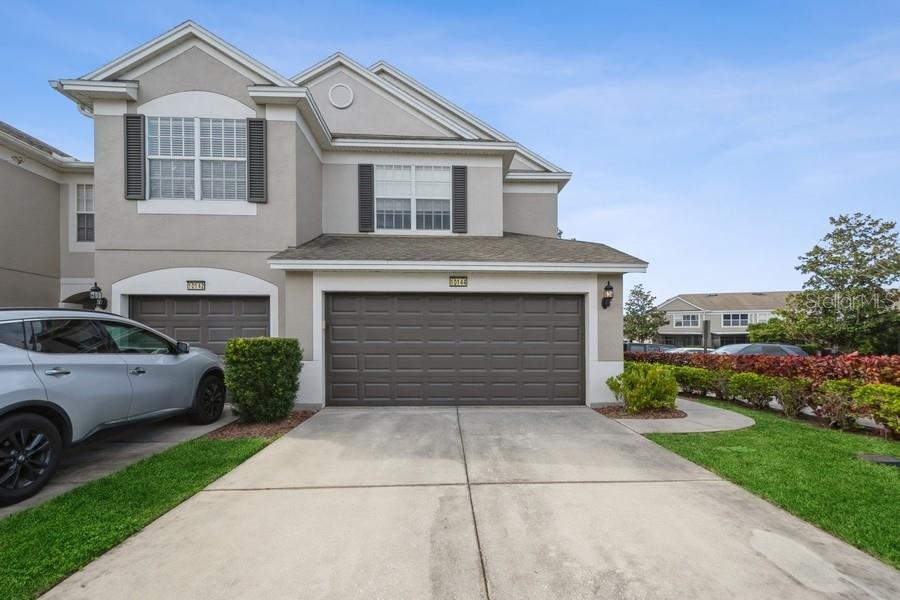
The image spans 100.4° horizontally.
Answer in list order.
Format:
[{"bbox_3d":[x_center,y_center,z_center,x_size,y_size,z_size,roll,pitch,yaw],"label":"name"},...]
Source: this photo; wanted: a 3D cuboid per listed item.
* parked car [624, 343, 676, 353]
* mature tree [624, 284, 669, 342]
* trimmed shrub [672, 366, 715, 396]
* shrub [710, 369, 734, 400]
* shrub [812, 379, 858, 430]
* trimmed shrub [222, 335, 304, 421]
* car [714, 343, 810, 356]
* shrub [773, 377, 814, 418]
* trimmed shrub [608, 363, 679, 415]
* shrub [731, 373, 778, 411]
[{"bbox_3d":[11.100,3.100,20.300,4.800,1.650,1.900,0,-3,0],"label":"parked car"},{"bbox_3d":[14.800,1.850,29.000,4.400,6.100,4.400,0,-3,0],"label":"mature tree"},{"bbox_3d":[5.580,1.870,8.600,0.700,0.690,0.760,0,-3,0],"label":"trimmed shrub"},{"bbox_3d":[5.620,1.770,7.780,0.600,0.670,0.620,0,-3,0],"label":"shrub"},{"bbox_3d":[5.580,1.530,5.450,0.590,0.730,0.610,0,-3,0],"label":"shrub"},{"bbox_3d":[-2.950,1.275,6.100,0.950,1.290,0.930,0,-3,0],"label":"trimmed shrub"},{"bbox_3d":[11.600,2.420,14.300,4.600,1.500,1.820,0,-3,0],"label":"car"},{"bbox_3d":[5.600,1.600,6.140,0.610,0.700,0.630,0,-3,0],"label":"shrub"},{"bbox_3d":[3.420,1.565,6.700,1.160,0.870,1.030,0,-3,0],"label":"trimmed shrub"},{"bbox_3d":[5.600,1.660,6.920,0.690,0.700,0.710,0,-3,0],"label":"shrub"}]

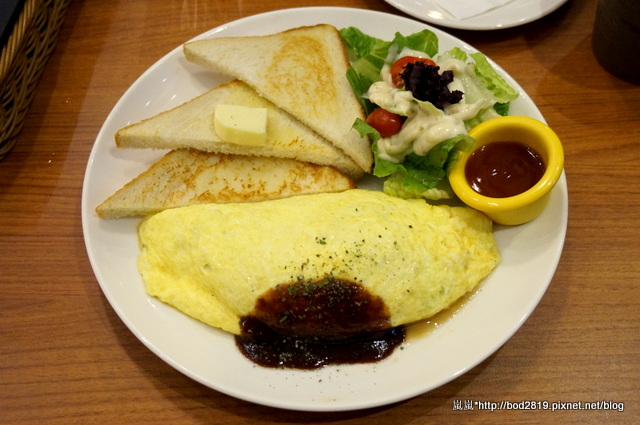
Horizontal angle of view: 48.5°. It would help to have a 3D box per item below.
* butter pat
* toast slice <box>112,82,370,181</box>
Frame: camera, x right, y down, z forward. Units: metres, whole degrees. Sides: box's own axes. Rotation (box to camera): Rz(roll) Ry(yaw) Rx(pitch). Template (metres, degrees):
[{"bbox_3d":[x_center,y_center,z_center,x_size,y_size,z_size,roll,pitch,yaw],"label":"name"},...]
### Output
[{"bbox_3d":[-0.048,-0.052,0.428,0.031,0.011,0.021,6,50,4],"label":"butter pat"},{"bbox_3d":[-0.045,-0.061,0.452,0.153,0.017,0.071,8,50,6],"label":"toast slice"}]

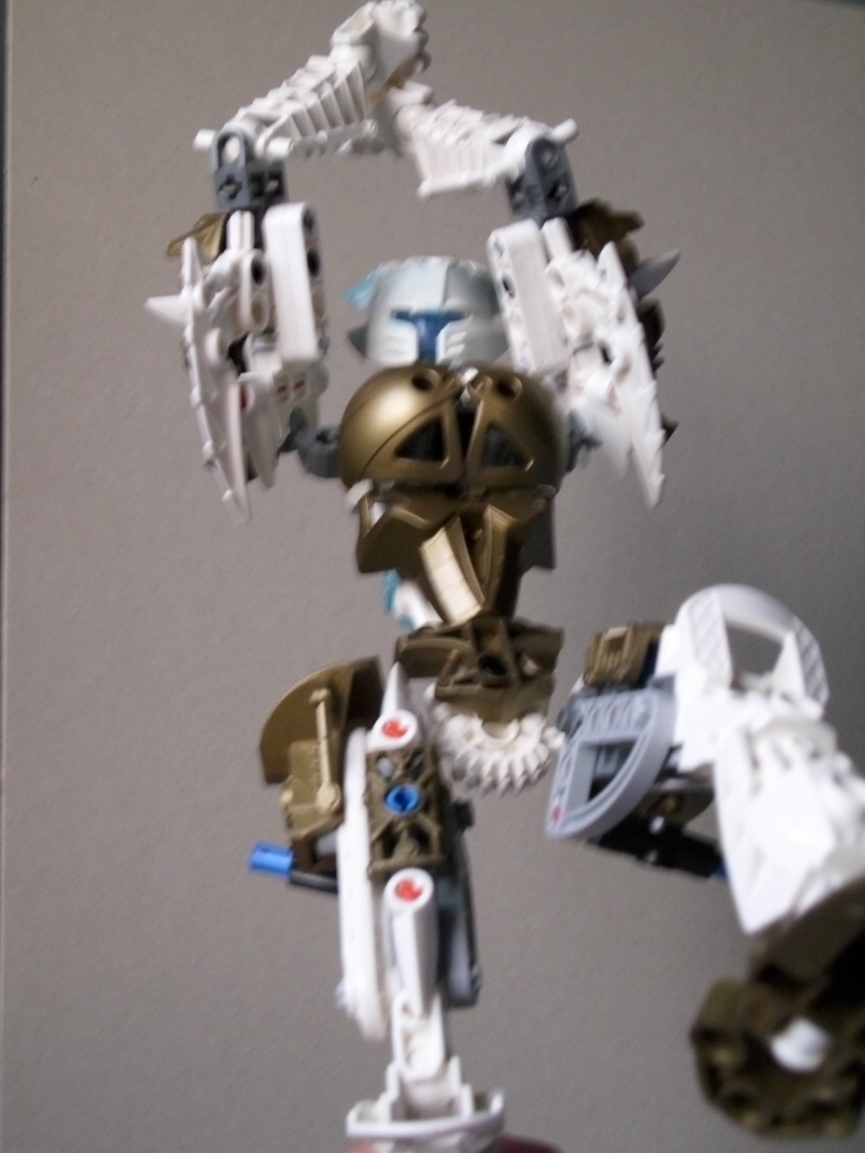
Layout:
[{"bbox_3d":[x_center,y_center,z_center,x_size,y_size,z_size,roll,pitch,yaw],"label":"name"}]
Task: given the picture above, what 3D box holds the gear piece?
[{"bbox_3d":[0.012,0.031,0.348,0.024,0.024,0.009,0,-38,0],"label":"gear piece"}]

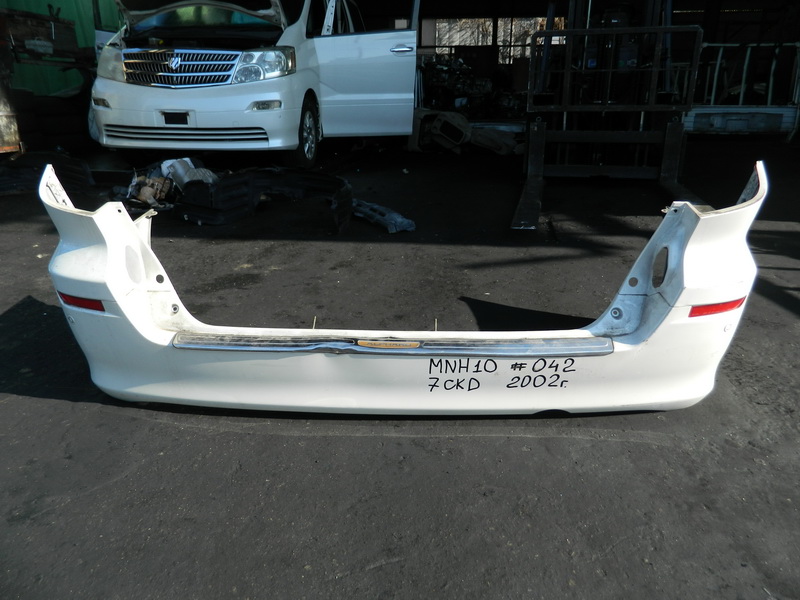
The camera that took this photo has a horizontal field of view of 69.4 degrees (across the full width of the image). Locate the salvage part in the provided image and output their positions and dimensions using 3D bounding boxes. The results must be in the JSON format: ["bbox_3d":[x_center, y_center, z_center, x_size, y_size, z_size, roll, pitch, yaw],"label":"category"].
[{"bbox_3d":[0.020,-0.115,1.735,1.790,0.630,0.720,1,20,1],"label":"salvage part"}]

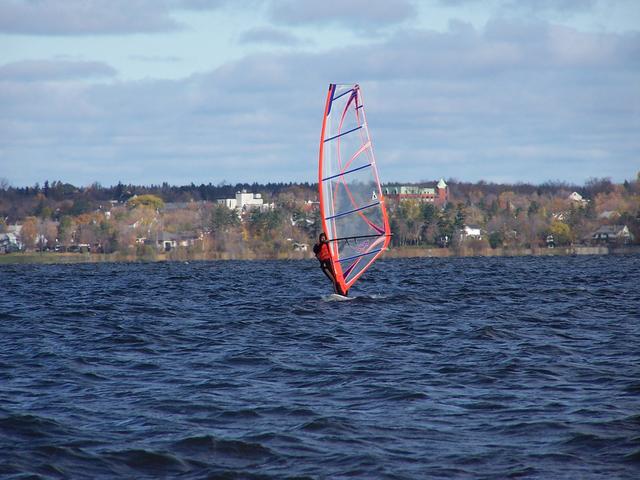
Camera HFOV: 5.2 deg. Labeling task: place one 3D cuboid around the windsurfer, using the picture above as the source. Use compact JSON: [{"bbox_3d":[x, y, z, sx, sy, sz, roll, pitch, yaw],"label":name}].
[{"bbox_3d":[0.251,0.586,168.000,0.560,1.640,0.520,-9,-10,-38],"label":"windsurfer"}]

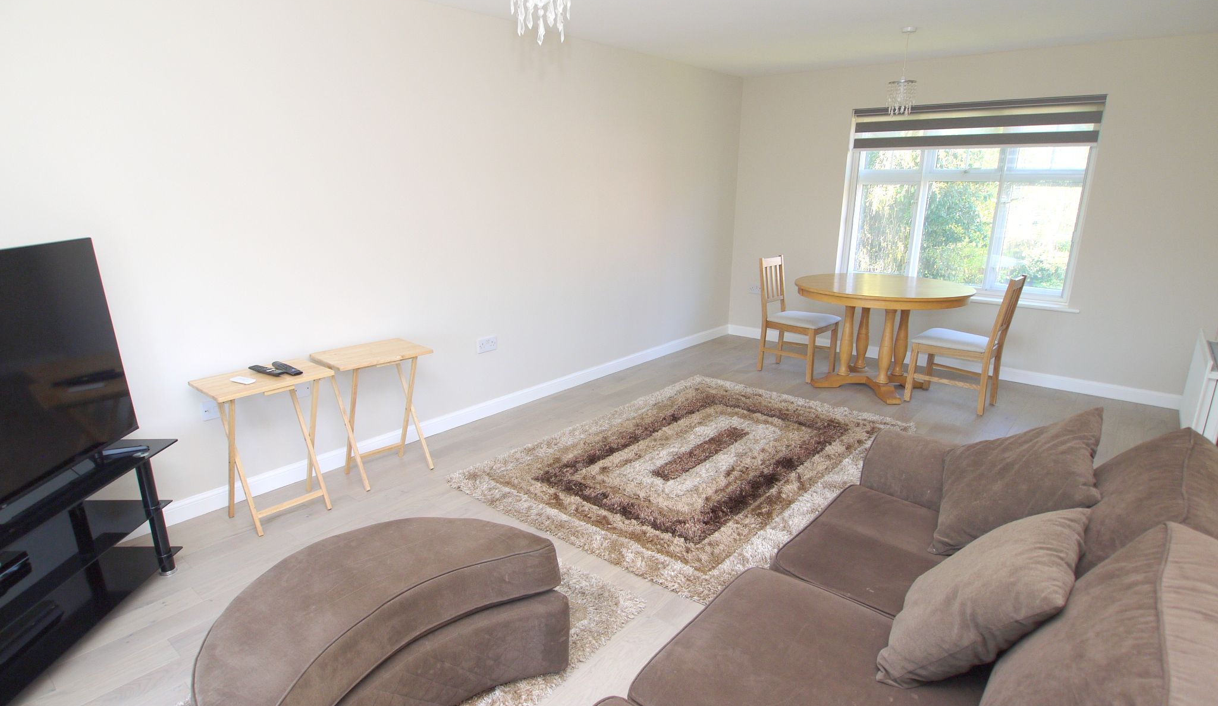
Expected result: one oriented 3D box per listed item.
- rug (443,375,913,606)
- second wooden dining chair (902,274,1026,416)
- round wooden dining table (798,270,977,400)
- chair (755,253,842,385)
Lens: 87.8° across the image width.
[{"bbox_3d":[0.539,0.547,3.633,1.565,0.040,2.310,13,20,39],"label":"rug"},{"bbox_3d":[2.413,-0.089,4.303,0.555,0.910,0.425,13,20,39],"label":"second wooden dining chair"},{"bbox_3d":[1.964,-0.115,4.651,1.190,0.774,1.190,0,15,0],"label":"round wooden dining table"},{"bbox_3d":[1.497,-0.287,5.016,0.545,0.910,0.425,13,20,39],"label":"chair"}]

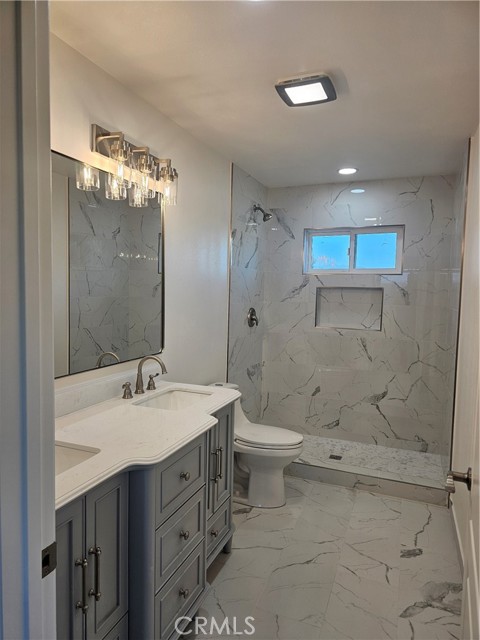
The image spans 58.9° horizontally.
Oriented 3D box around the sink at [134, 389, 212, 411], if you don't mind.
[{"bbox_3d":[-0.334,0.468,2.114,0.258,0.139,0.372,3,4,22],"label":"sink"}]

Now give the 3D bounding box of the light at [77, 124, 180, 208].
[{"bbox_3d":[-0.483,-0.745,2.112,0.178,0.278,0.531,3,4,22],"label":"light"}]

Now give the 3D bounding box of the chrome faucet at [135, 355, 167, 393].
[{"bbox_3d":[-0.461,0.285,2.187,0.190,0.196,0.058,3,4,22],"label":"chrome faucet"}]

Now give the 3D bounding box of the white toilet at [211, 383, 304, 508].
[{"bbox_3d":[0.066,0.852,2.913,0.725,0.725,0.387,3,4,22],"label":"white toilet"}]

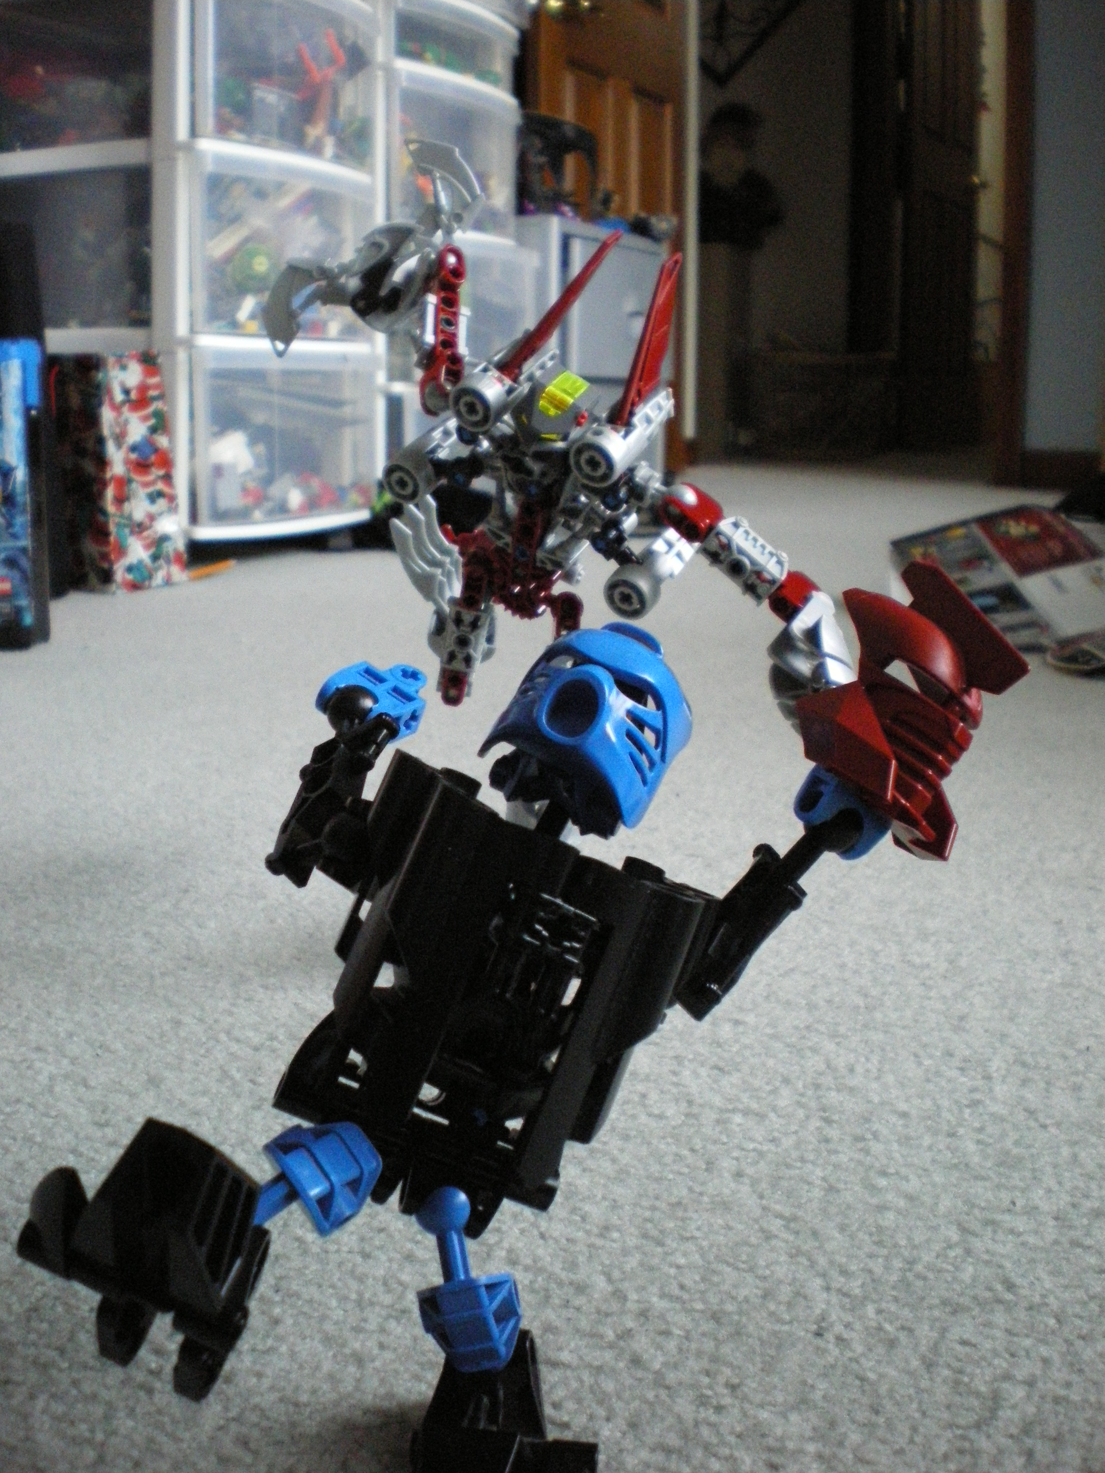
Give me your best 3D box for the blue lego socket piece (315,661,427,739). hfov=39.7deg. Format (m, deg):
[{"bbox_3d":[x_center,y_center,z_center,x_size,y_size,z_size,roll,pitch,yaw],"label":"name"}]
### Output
[{"bbox_3d":[-0.035,-0.006,0.301,0.017,0.009,0.025,35,41,27],"label":"blue lego socket piece"}]

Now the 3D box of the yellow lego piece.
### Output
[{"bbox_3d":[0.004,-0.116,0.520,0.010,0.009,0.017,21,60,25],"label":"yellow lego piece"}]

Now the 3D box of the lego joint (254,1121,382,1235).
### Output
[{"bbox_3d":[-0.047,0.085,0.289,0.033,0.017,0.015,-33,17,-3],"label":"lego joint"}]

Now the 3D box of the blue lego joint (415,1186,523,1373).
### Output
[{"bbox_3d":[-0.017,0.102,0.288,0.017,0.036,0.015,-11,-7,-18],"label":"blue lego joint"}]

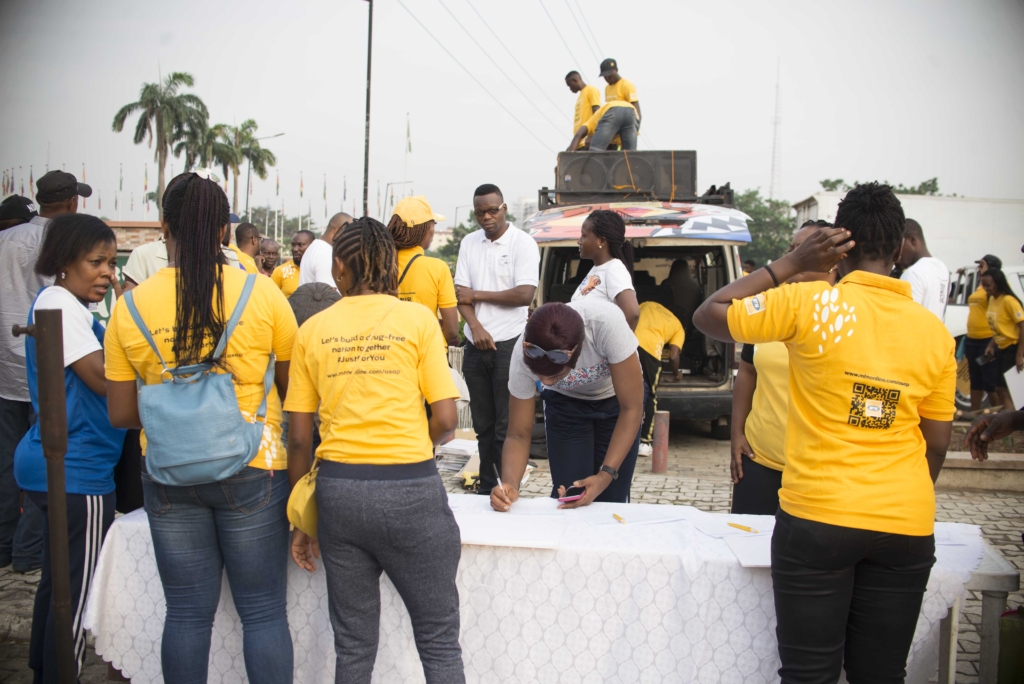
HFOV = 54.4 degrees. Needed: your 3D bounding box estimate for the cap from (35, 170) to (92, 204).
[{"bbox_3d":[-1.846,-0.636,4.100,0.260,0.140,0.180,-3,6,-42],"label":"cap"}]

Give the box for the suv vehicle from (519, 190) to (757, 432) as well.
[{"bbox_3d":[1.290,-0.288,10.300,1.750,2.050,4.700,2,4,7],"label":"suv vehicle"}]

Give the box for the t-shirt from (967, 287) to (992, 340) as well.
[{"bbox_3d":[4.430,-0.285,9.300,0.310,0.580,0.440,-1,5,-28],"label":"t-shirt"}]

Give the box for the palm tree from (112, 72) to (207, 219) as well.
[{"bbox_3d":[-18.402,-7.909,52.000,4.600,11.900,4.600,1,3,0],"label":"palm tree"}]

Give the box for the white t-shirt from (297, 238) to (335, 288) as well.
[{"bbox_3d":[-1.004,-0.211,5.450,0.310,0.720,0.480,0,3,-24],"label":"white t-shirt"}]

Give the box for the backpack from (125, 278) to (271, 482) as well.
[{"bbox_3d":[-0.834,0.102,2.650,0.370,0.520,0.190,-3,3,-6],"label":"backpack"}]

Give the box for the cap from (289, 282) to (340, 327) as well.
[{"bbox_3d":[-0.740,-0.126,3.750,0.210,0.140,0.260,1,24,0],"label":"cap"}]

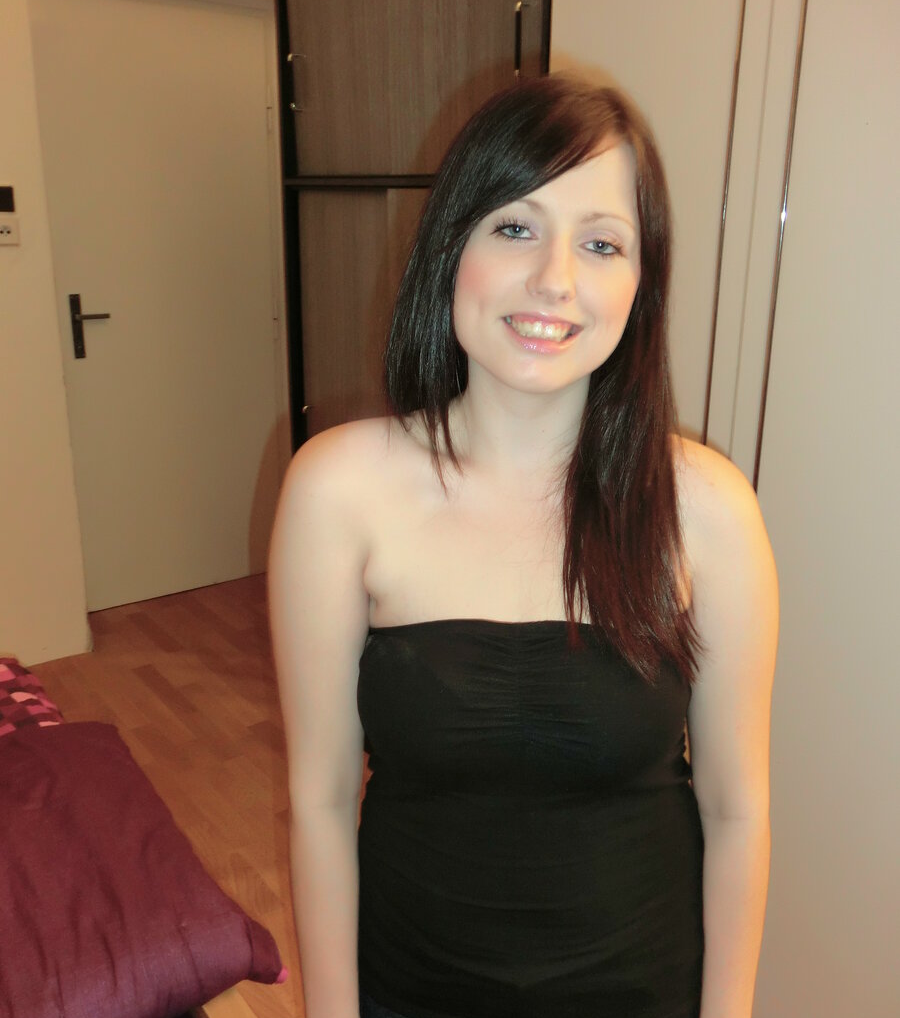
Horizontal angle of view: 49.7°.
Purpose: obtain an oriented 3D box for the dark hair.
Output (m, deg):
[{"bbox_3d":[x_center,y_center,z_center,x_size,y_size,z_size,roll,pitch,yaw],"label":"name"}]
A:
[{"bbox_3d":[0.075,-0.102,0.803,0.265,0.475,0.235,2,16,6],"label":"dark hair"}]

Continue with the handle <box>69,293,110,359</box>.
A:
[{"bbox_3d":[-1.244,-0.634,3.371,0.117,0.217,0.058,-12,20,-36],"label":"handle"}]

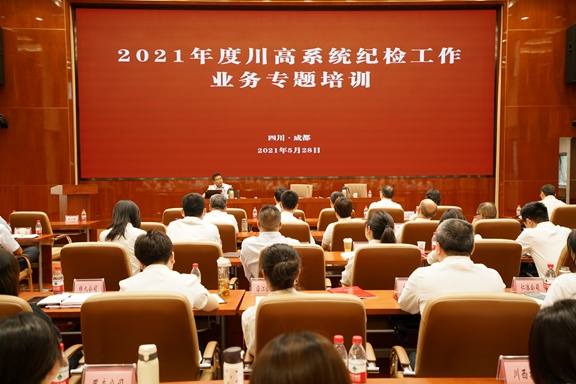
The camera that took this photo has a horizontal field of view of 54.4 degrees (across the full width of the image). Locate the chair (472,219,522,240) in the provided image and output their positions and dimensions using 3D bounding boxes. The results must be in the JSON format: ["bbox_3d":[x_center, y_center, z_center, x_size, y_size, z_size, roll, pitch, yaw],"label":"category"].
[{"bbox_3d":[1.955,0.740,5.500,0.630,1.000,0.640,0,3,-2],"label":"chair"}]

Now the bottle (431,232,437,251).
[{"bbox_3d":[1.257,0.430,4.767,0.063,0.172,0.063,0,3,-1],"label":"bottle"}]

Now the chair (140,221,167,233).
[{"bbox_3d":[-1.357,0.757,5.500,0.630,1.000,0.640,0,3,-1],"label":"chair"}]

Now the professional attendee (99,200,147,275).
[{"bbox_3d":[-1.191,0.686,4.295,0.480,1.240,0.780,0,3,2],"label":"professional attendee"}]

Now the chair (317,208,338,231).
[{"bbox_3d":[0.650,0.714,7.788,0.640,0.980,0.630,0,2,0],"label":"chair"}]

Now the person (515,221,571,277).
[{"bbox_3d":[1.996,0.684,4.293,0.480,1.200,0.720,-1,4,-19],"label":"person"}]

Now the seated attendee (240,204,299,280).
[{"bbox_3d":[-0.130,0.719,4.655,0.500,1.240,0.760,0,2,0],"label":"seated attendee"}]

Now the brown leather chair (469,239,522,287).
[{"bbox_3d":[1.335,0.820,4.060,0.630,1.000,0.640,0,3,-2],"label":"brown leather chair"}]

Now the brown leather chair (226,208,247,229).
[{"bbox_3d":[-0.719,0.660,6.909,0.620,0.970,0.620,0,3,-1],"label":"brown leather chair"}]

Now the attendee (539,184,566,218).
[{"bbox_3d":[3.331,0.512,7.208,0.500,1.230,0.780,-1,3,-6],"label":"attendee"}]

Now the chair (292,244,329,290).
[{"bbox_3d":[0.027,0.826,4.032,0.600,0.970,0.620,0,3,-1],"label":"chair"}]

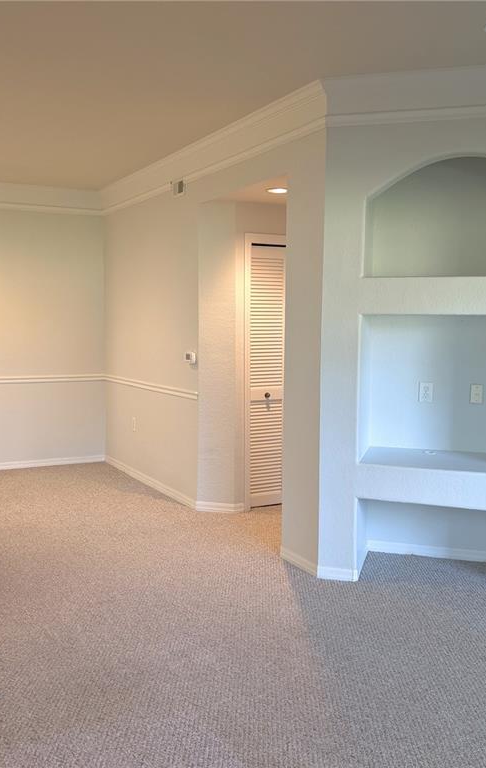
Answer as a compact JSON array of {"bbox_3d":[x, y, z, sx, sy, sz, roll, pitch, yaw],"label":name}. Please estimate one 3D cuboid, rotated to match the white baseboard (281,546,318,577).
[{"bbox_3d":[0.337,1.050,4.190,0.020,0.070,0.395,-2,6,-29],"label":"white baseboard"}]

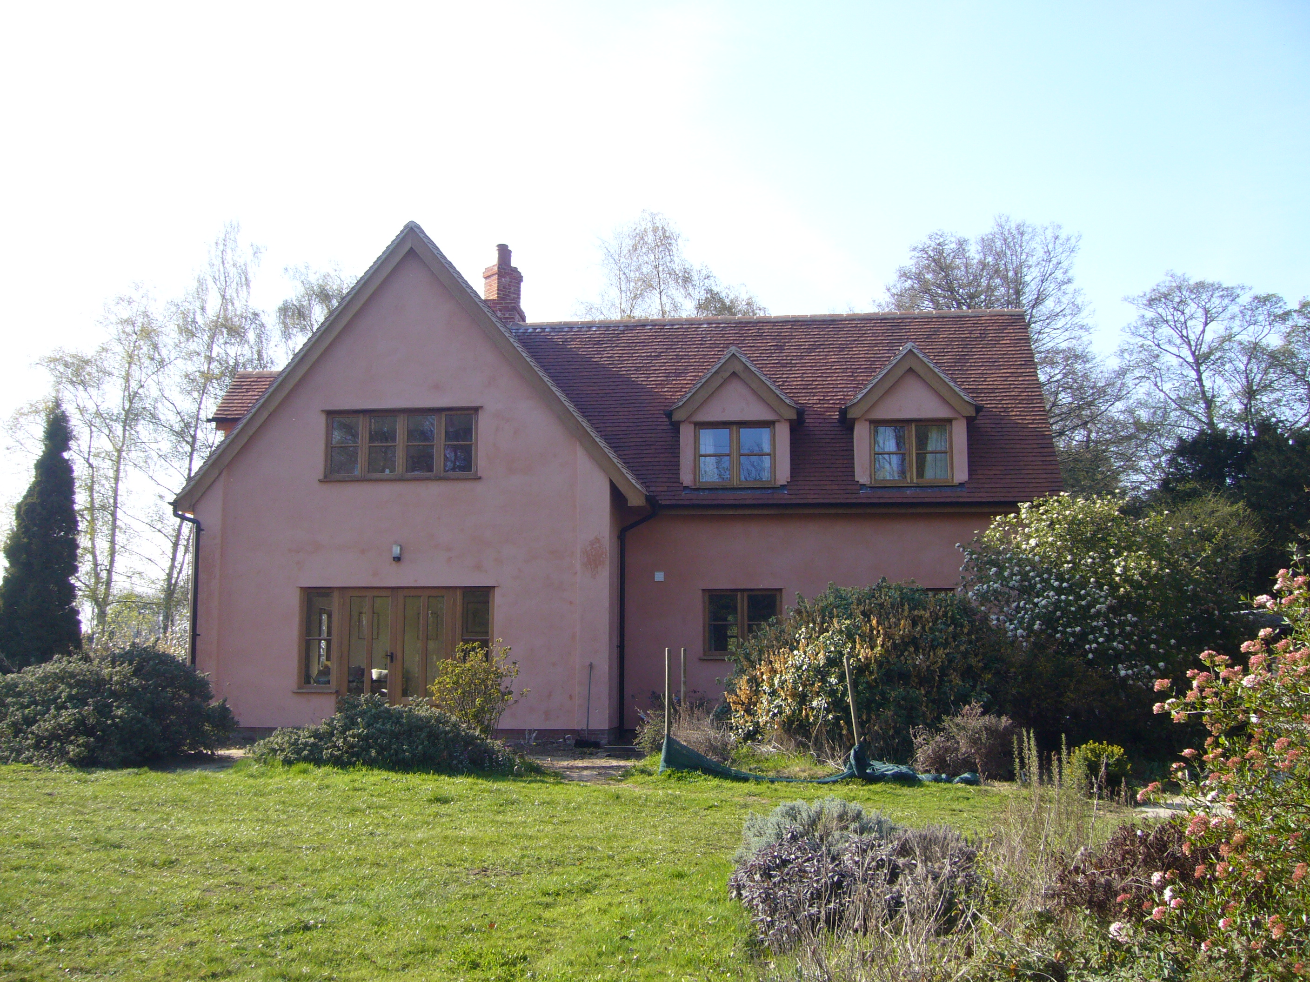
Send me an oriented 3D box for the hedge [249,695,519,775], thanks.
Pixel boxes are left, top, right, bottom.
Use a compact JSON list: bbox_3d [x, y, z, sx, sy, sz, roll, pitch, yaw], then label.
[{"bbox_3d":[-3.368,2.933,16.400,3.166,0.801,1.700,-1,-6,6],"label":"hedge"}]

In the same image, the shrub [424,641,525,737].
[{"bbox_3d":[-2.371,2.703,17.400,1.291,1.484,1.200,-1,-6,6],"label":"shrub"}]

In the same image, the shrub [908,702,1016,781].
[{"bbox_3d":[3.460,2.813,14.895,1.190,0.840,1.100,-1,-7,6],"label":"shrub"}]

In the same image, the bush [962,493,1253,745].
[{"bbox_3d":[5.760,1.688,16.700,3.481,3.358,2.959,-1,-6,6],"label":"bush"}]

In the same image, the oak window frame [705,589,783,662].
[{"bbox_3d":[1.354,2.059,20.573,1.200,1.060,0.120,-1,-7,6],"label":"oak window frame"}]

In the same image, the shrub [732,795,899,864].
[{"bbox_3d":[0.987,2.178,8.148,1.050,0.570,0.900,-1,-7,6],"label":"shrub"}]

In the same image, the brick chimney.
[{"bbox_3d":[-2.857,-3.833,24.887,0.720,1.650,0.720,-1,-7,6],"label":"brick chimney"}]

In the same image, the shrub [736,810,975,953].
[{"bbox_3d":[1.036,2.025,6.895,1.330,0.600,1.150,-1,-7,6],"label":"shrub"}]

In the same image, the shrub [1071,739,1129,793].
[{"bbox_3d":[4.413,2.713,13.100,0.597,0.509,0.567,-1,-6,6],"label":"shrub"}]

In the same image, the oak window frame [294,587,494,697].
[{"bbox_3d":[-3.867,2.272,19.509,3.028,1.720,0.140,-1,-6,6],"label":"oak window frame"}]

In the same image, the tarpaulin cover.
[{"bbox_3d":[1.799,3.009,14.986,3.640,0.470,0.750,-2,-7,15],"label":"tarpaulin cover"}]

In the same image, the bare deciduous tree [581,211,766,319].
[{"bbox_3d":[0.525,-1.235,38.549,5.200,14.230,5.000,-1,-7,6],"label":"bare deciduous tree"}]

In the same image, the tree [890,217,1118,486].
[{"bbox_3d":[9.126,-0.985,34.000,6.147,12.565,6.147,-1,-6,6],"label":"tree"}]

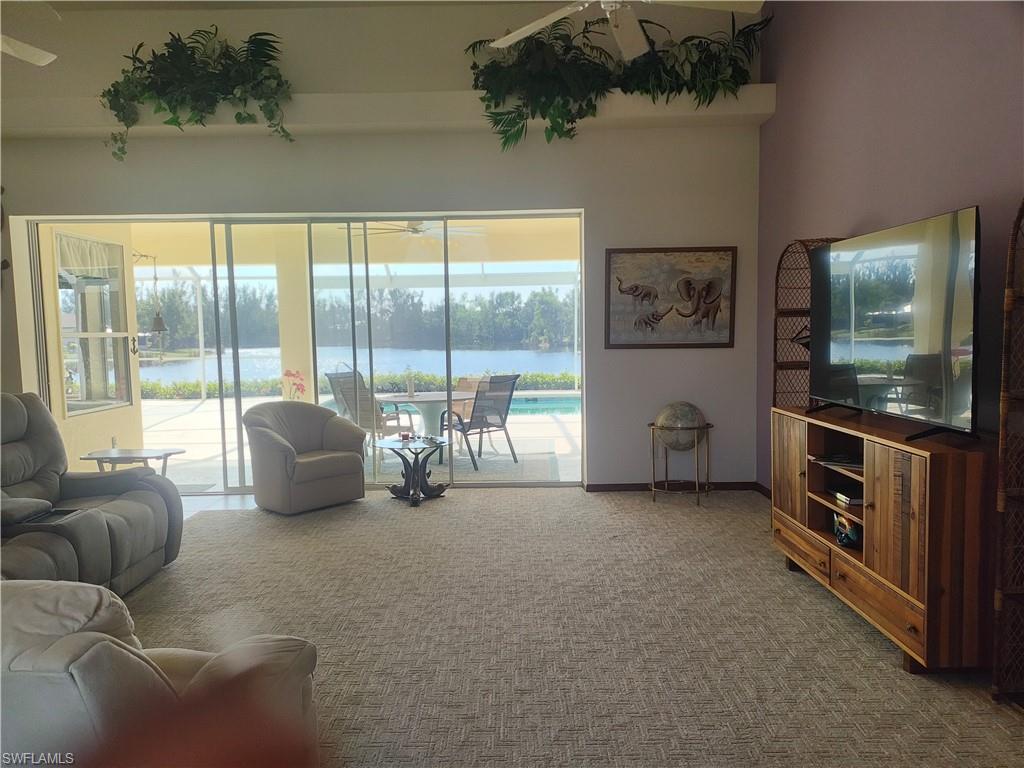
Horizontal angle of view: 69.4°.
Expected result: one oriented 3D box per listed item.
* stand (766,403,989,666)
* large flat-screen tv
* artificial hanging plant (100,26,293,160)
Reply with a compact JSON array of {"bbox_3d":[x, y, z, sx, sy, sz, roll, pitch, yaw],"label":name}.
[{"bbox_3d":[1.808,0.672,3.637,0.459,0.946,1.629,-1,4,-1],"label":"stand"},{"bbox_3d":[1.825,-0.307,3.644,0.066,0.879,1.538,-1,4,-1],"label":"large flat-screen tv"},{"bbox_3d":[-2.470,-2.279,5.827,1.487,1.013,0.569,-1,4,-1],"label":"artificial hanging plant"}]

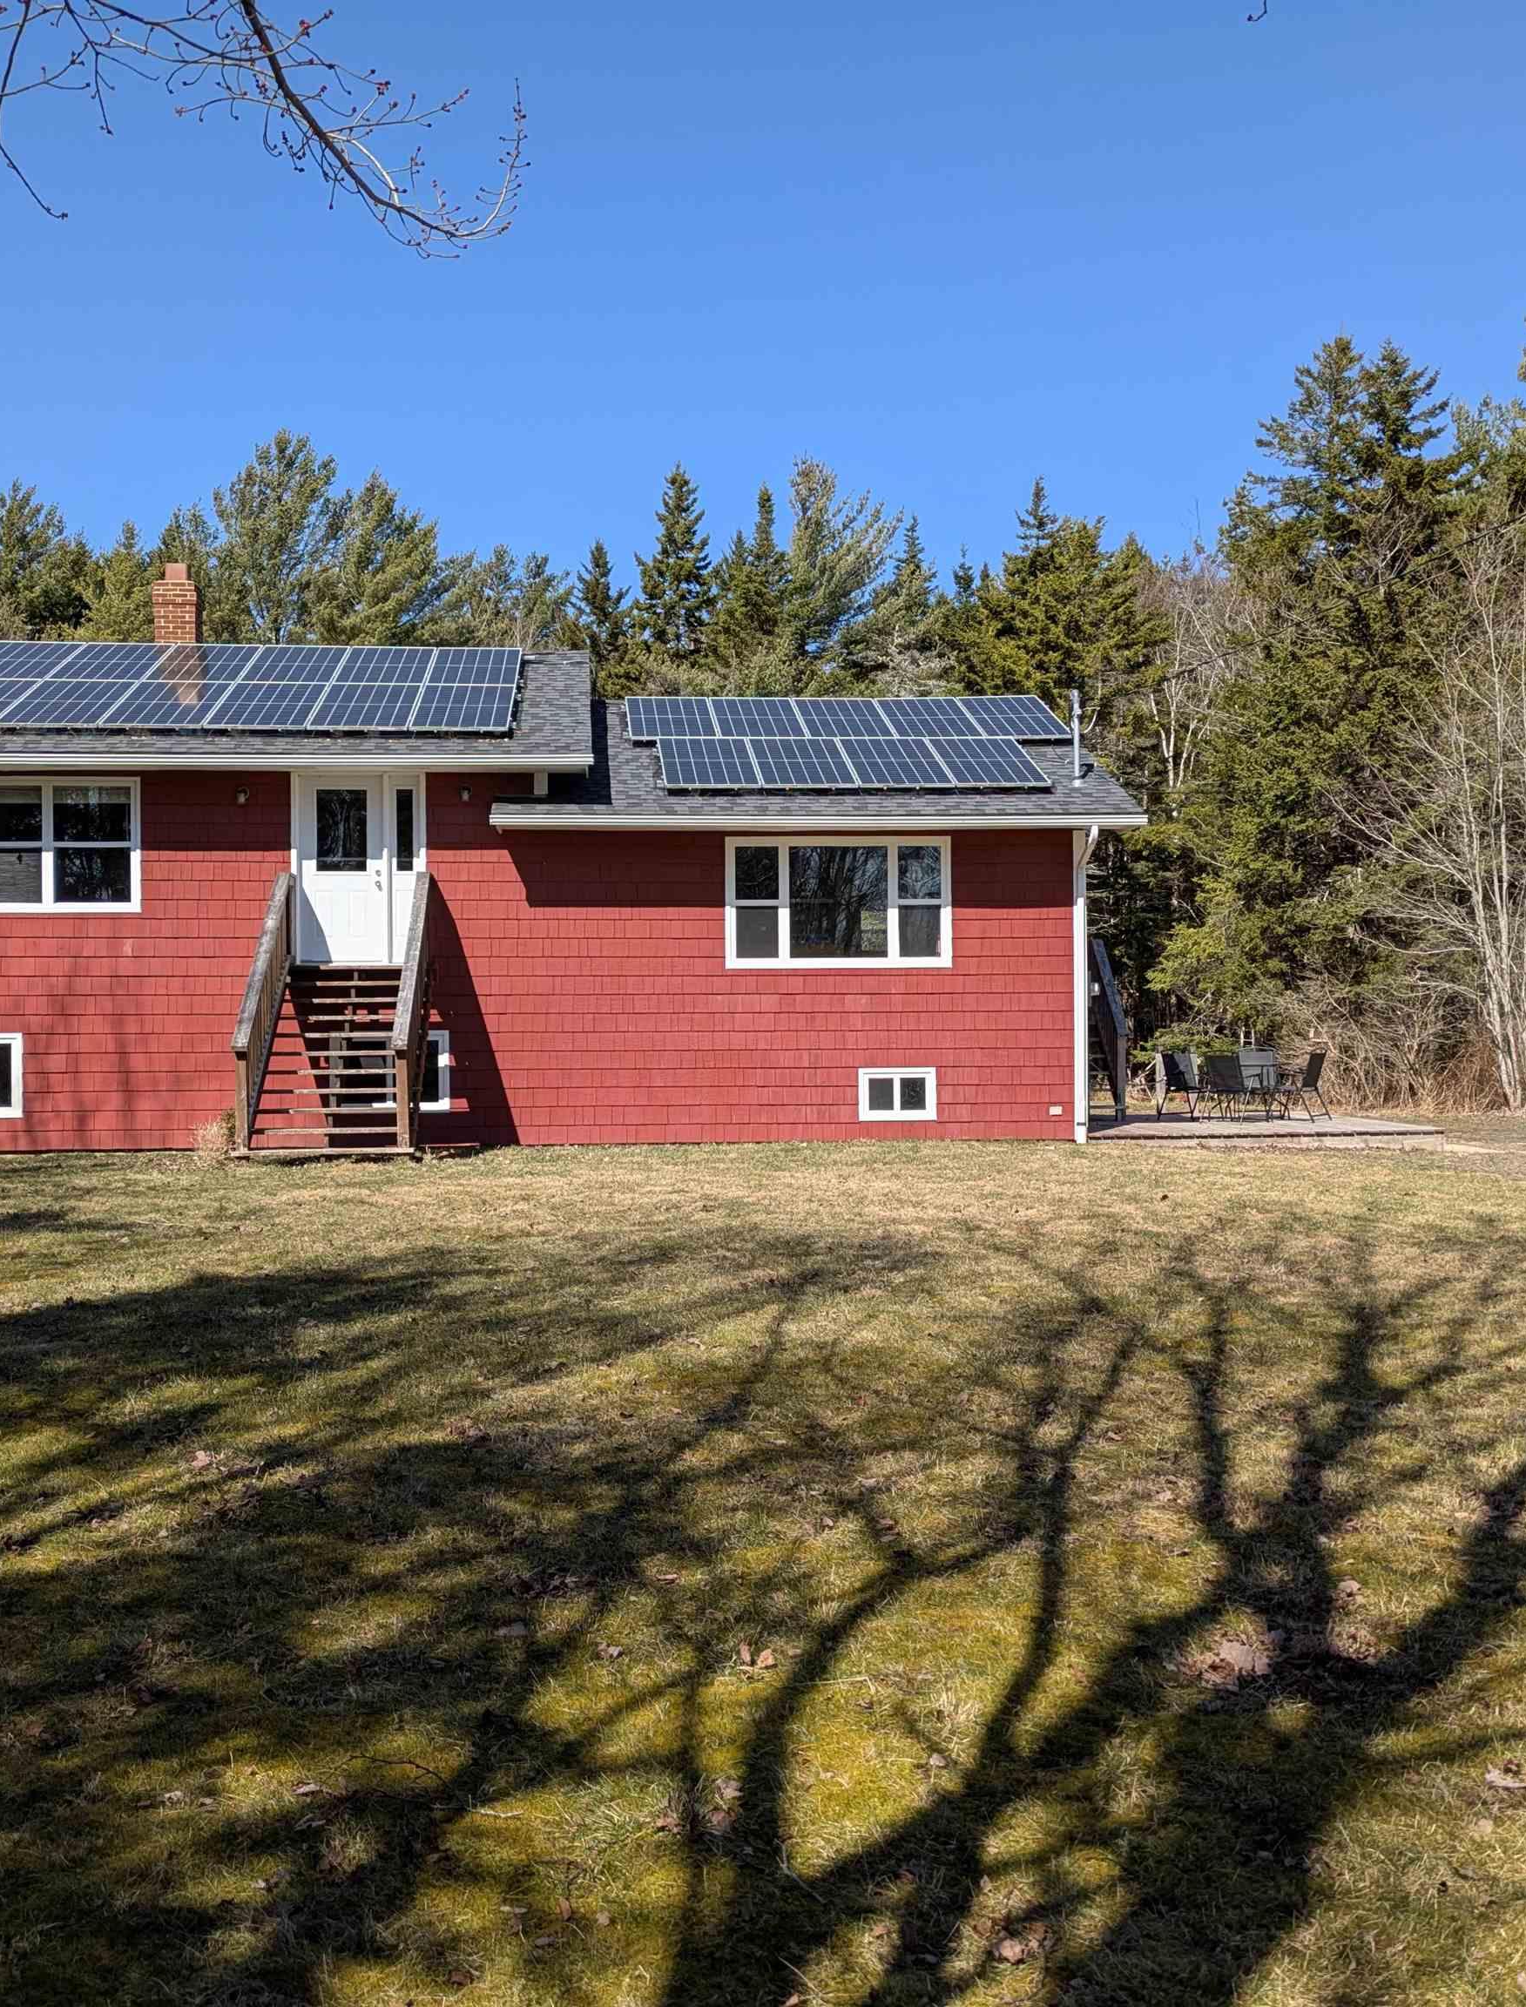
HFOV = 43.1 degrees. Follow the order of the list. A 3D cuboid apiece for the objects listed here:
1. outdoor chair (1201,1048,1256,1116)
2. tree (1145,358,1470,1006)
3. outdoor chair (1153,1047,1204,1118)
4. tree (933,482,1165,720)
[{"bbox_3d":[5.923,1.016,24.493,0.580,0.900,0.650,0,0,30],"label":"outdoor chair"},{"bbox_3d":[8.889,-4.651,31.533,5.200,12.490,5.200,0,0,0],"label":"tree"},{"bbox_3d":[5.253,1.028,24.393,0.650,0.900,0.580,0,0,-10],"label":"outdoor chair"},{"bbox_3d":[5.740,-4.452,39.032,4.900,12.230,4.900,0,0,0],"label":"tree"}]

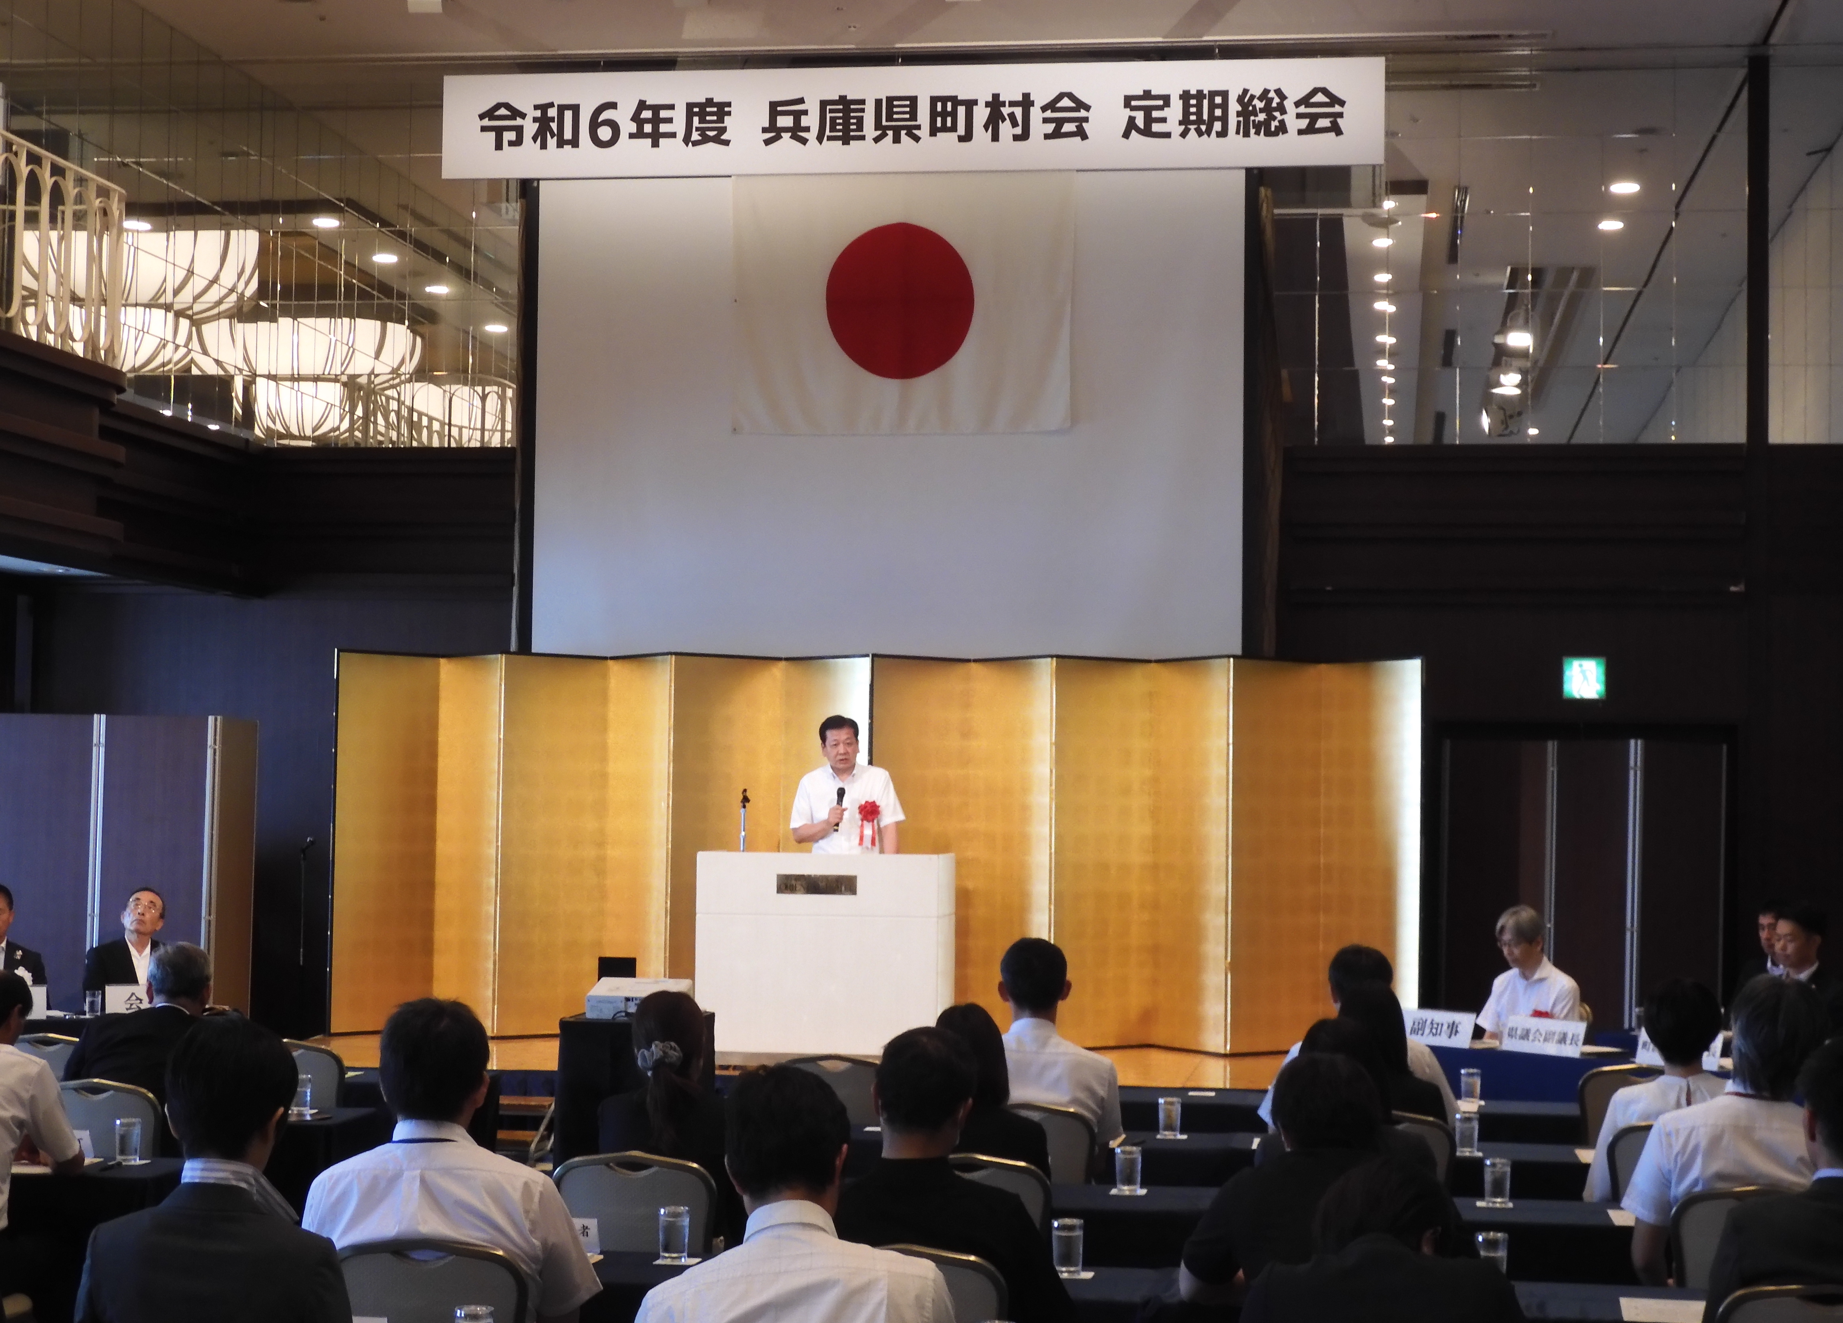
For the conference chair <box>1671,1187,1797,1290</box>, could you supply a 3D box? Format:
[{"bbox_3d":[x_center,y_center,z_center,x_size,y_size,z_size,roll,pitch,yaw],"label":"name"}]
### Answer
[{"bbox_3d":[1.816,1.571,6.685,0.430,0.885,0.560,0,-3,9],"label":"conference chair"}]

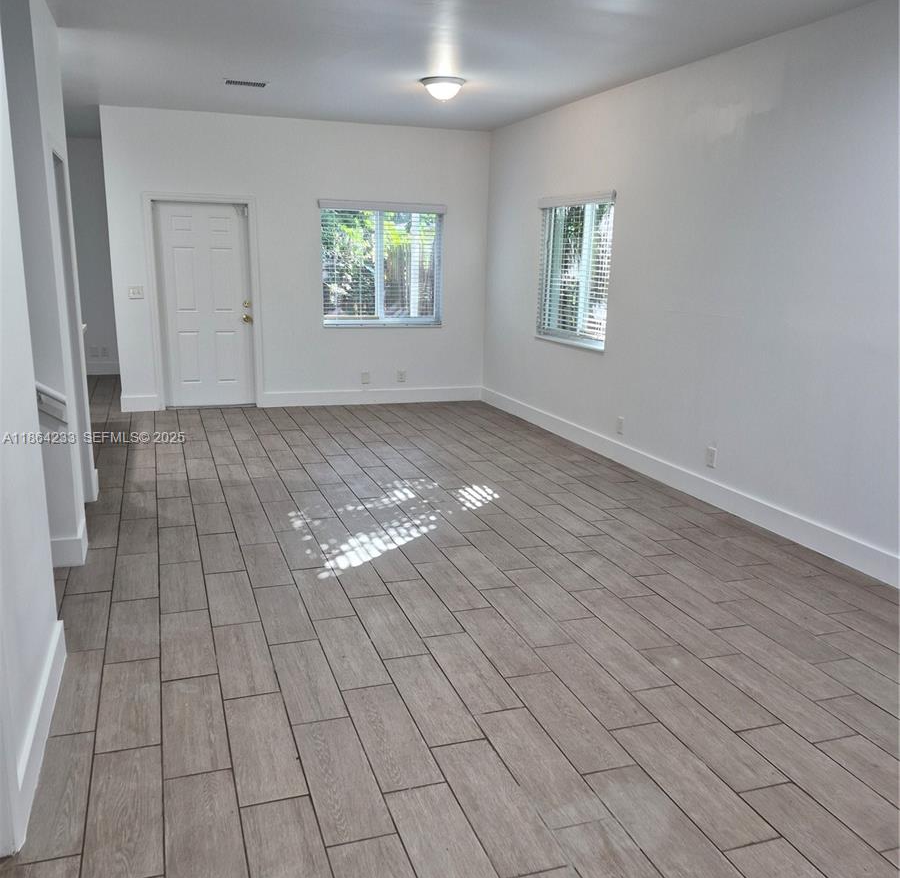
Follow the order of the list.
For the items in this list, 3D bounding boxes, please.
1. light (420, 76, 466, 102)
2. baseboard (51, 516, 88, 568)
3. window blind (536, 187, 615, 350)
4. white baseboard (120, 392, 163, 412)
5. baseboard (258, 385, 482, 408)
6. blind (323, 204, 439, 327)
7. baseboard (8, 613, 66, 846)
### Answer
[{"bbox_3d":[-0.054,-2.618,6.000,0.352,0.149,0.352,1,13,0],"label":"light"},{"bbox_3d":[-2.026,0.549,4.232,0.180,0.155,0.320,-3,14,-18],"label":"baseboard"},{"bbox_3d":[1.060,-1.472,6.995,0.070,1.271,1.289,-4,14,-20],"label":"window blind"},{"bbox_3d":[-3.109,-0.355,8.018,0.375,0.160,0.020,-3,14,-17],"label":"white baseboard"},{"bbox_3d":[-0.809,-0.461,8.698,2.439,0.155,0.018,-3,14,-17],"label":"baseboard"},{"bbox_3d":[-0.697,-1.819,8.417,1.292,1.245,0.070,-3,14,-17],"label":"blind"},{"bbox_3d":[-1.364,0.922,2.686,0.020,0.155,1.110,-3,14,-19],"label":"baseboard"}]

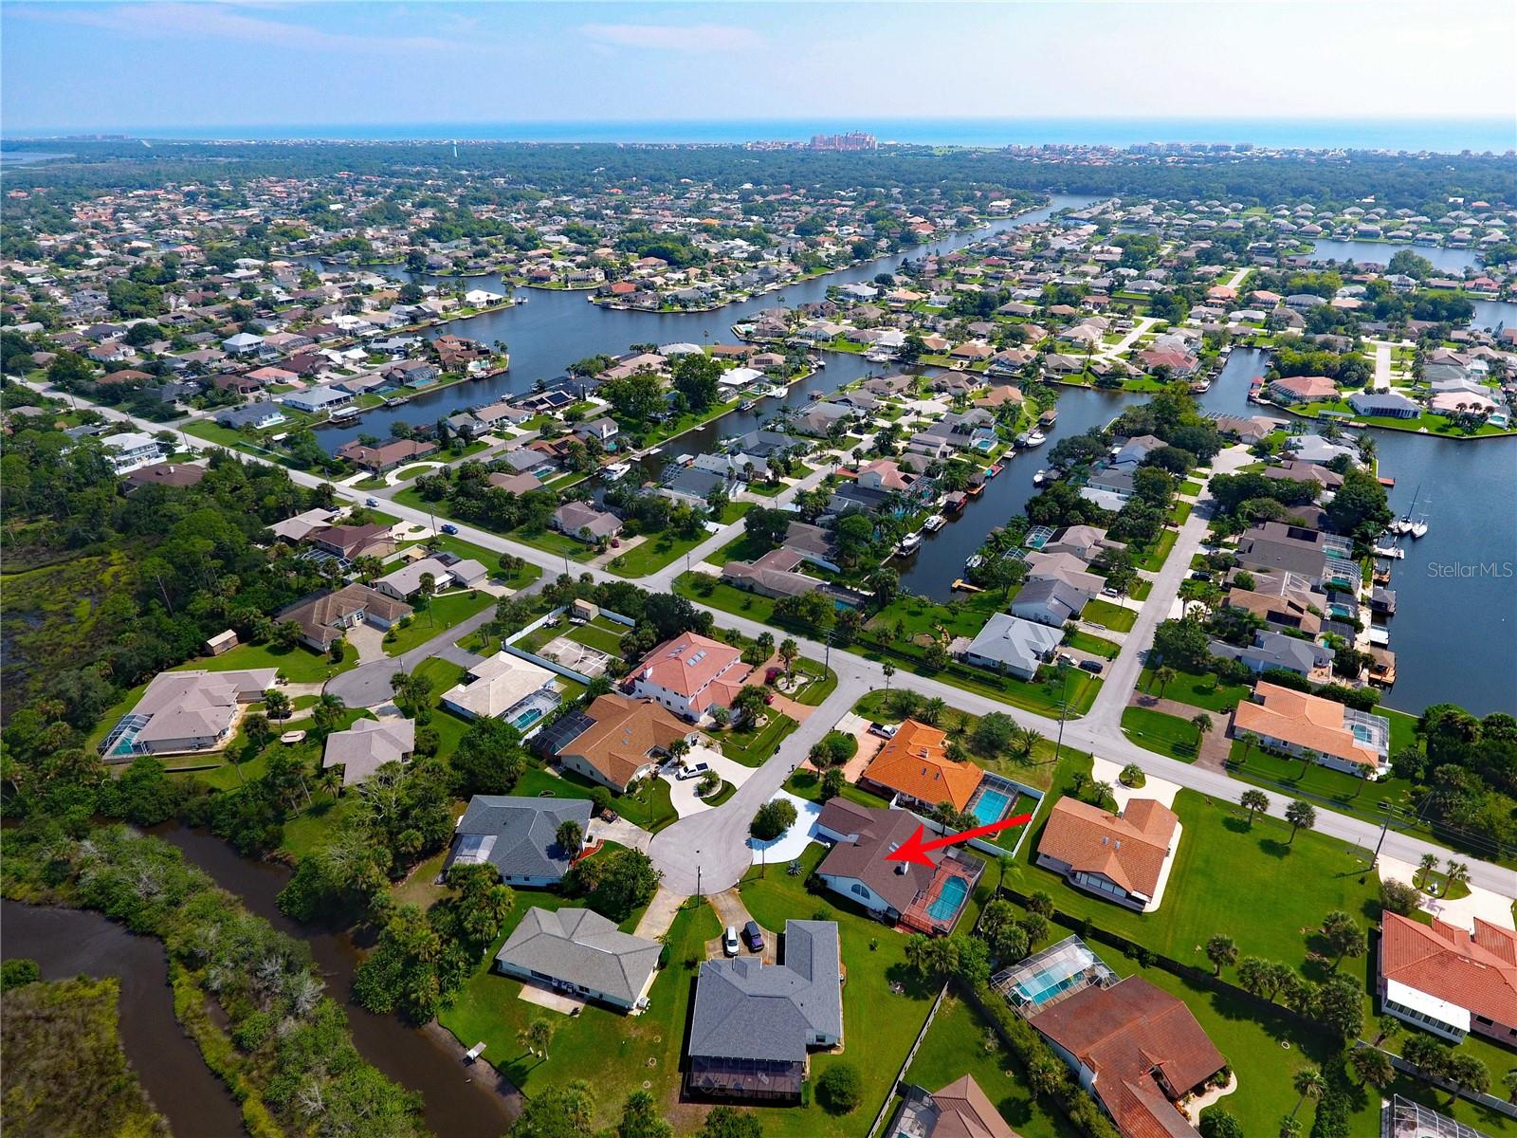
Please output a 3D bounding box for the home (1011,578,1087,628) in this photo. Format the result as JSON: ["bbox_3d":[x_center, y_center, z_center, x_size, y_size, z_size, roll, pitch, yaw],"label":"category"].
[{"bbox_3d":[75.137,8.575,226.522,16.300,5.800,16.700,16,32,29],"label":"home"}]

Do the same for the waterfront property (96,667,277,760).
[{"bbox_3d":[-116.369,28.006,179.951,24.500,5.200,25.500,-3,27,-4],"label":"waterfront property"}]

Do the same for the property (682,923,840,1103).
[{"bbox_3d":[1.404,58.190,119.497,19.500,5.500,26.000,1,27,3],"label":"property"}]

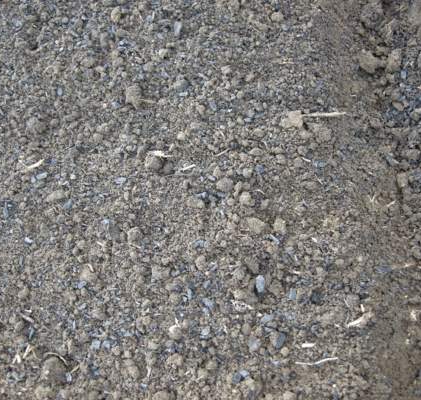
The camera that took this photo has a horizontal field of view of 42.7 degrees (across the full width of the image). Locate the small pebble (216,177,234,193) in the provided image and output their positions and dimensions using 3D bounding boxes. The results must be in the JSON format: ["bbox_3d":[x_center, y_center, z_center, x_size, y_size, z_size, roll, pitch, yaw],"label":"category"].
[{"bbox_3d":[0.021,-0.022,0.750,0.024,0.016,0.021,0,58,0],"label":"small pebble"}]

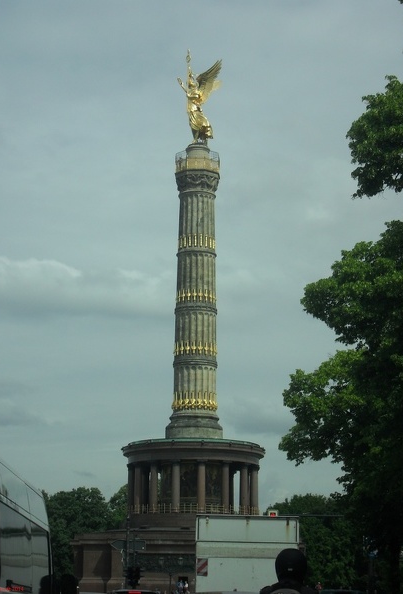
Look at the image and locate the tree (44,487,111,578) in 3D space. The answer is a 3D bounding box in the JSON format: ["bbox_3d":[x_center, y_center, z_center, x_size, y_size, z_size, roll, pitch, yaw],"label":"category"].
[{"bbox_3d":[-23.489,47.116,258.891,14.500,22.600,14.000,1,-13,0],"label":"tree"}]

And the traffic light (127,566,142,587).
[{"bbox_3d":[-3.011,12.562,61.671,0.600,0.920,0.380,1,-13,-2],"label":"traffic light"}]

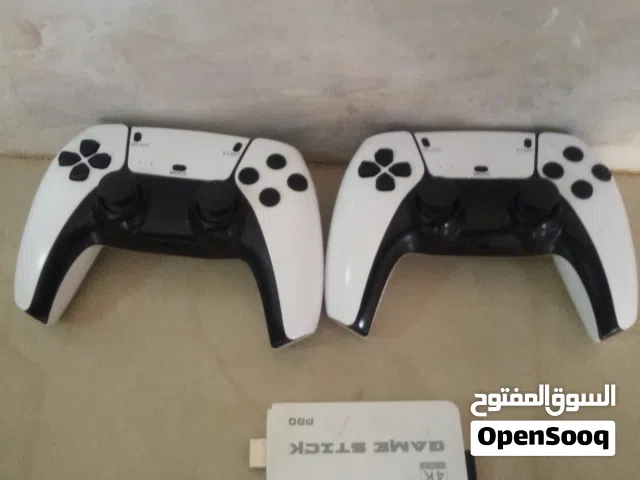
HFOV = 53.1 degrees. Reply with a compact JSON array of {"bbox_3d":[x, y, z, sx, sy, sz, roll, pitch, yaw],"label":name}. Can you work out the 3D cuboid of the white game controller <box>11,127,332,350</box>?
[{"bbox_3d":[-0.074,-0.008,0.327,0.157,0.062,0.105,6,61,3],"label":"white game controller"}]

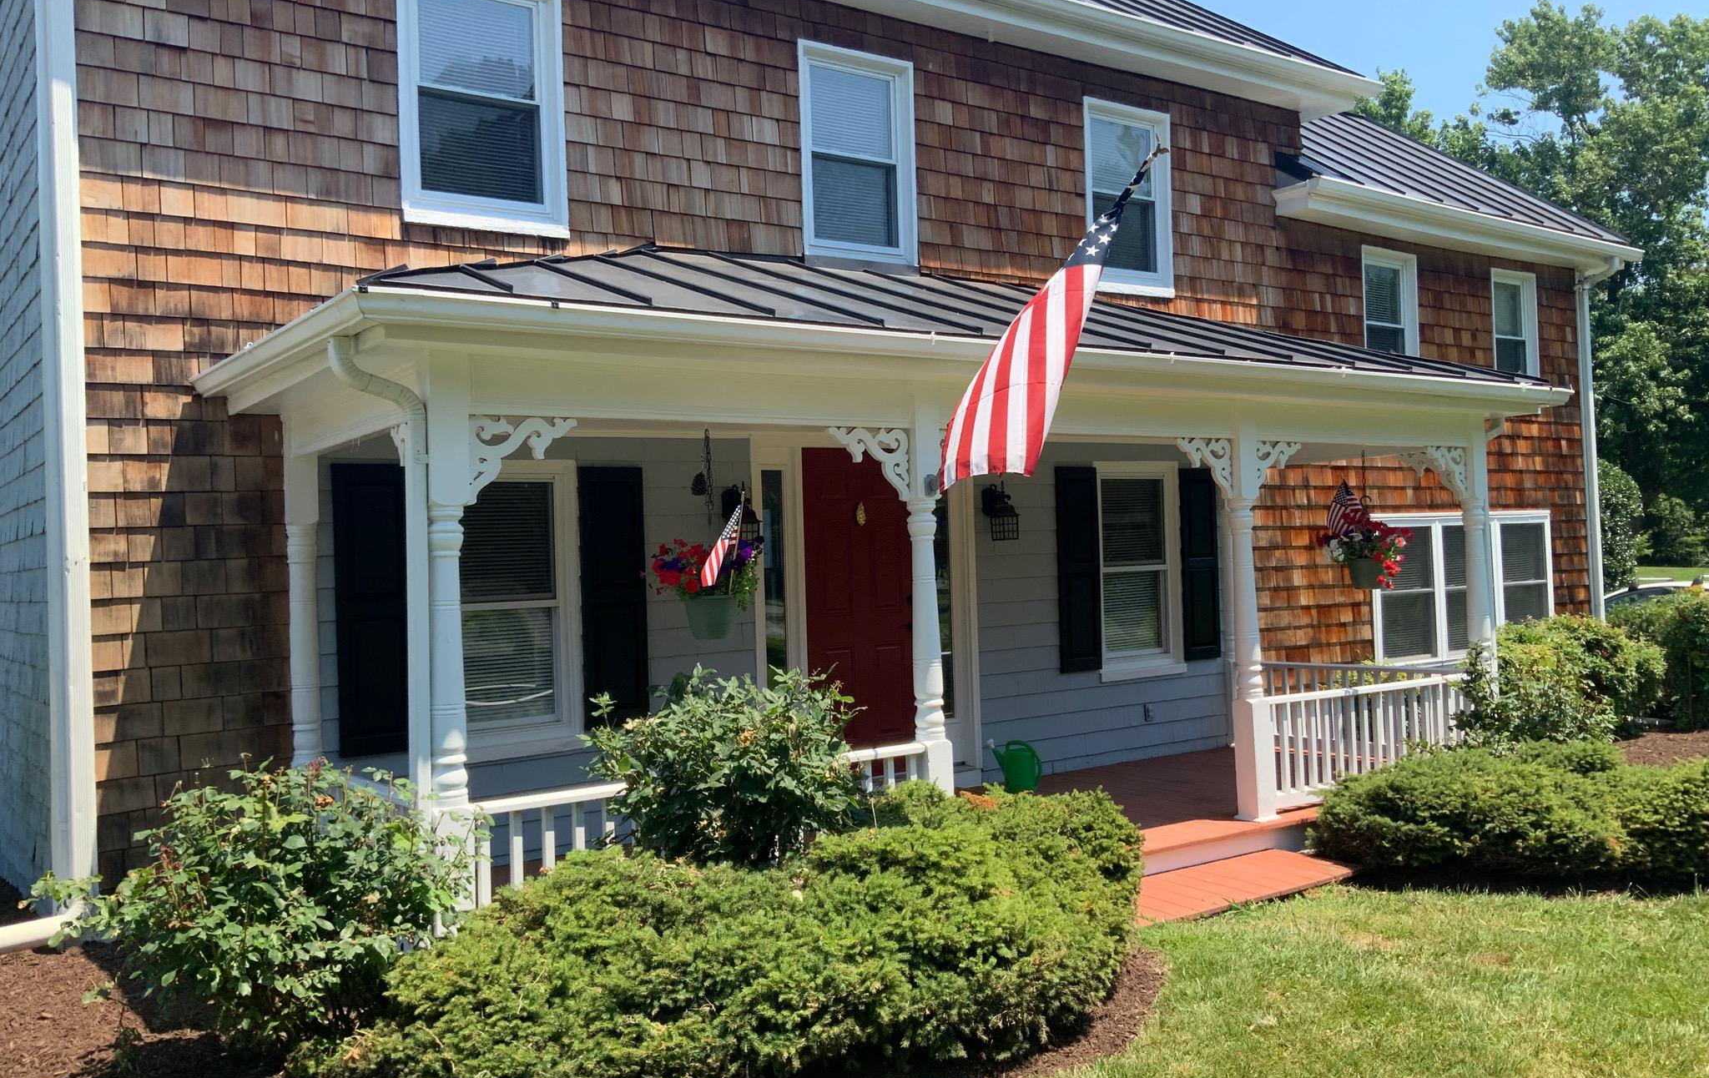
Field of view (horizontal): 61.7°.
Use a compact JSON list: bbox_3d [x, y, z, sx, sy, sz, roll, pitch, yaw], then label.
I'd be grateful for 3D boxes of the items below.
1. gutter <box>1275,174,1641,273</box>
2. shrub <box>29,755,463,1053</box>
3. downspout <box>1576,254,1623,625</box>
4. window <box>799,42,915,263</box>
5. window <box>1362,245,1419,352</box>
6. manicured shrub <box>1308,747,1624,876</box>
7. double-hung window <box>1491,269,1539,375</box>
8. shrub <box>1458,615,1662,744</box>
[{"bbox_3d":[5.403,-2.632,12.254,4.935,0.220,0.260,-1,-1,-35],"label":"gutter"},{"bbox_3d":[-2.241,1.318,5.229,1.300,0.950,1.120,-1,-1,-35],"label":"shrub"},{"bbox_3d":[7.048,-0.520,13.461,0.240,4.220,0.270,-1,-1,-35],"label":"downspout"},{"bbox_3d":[0.032,-2.360,8.830,0.864,1.291,0.100,-1,-1,-35],"label":"window"},{"bbox_3d":[4.462,-1.768,11.886,0.742,1.258,0.100,-1,-1,-35],"label":"window"},{"bbox_3d":[3.436,1.466,8.000,1.900,0.550,1.350,-1,-1,-35],"label":"manicured shrub"},{"bbox_3d":[5.971,-1.790,12.935,0.713,1.258,0.100,-1,-1,-35],"label":"double-hung window"},{"bbox_3d":[5.008,1.137,10.200,1.500,1.100,1.350,-1,-1,-35],"label":"shrub"}]

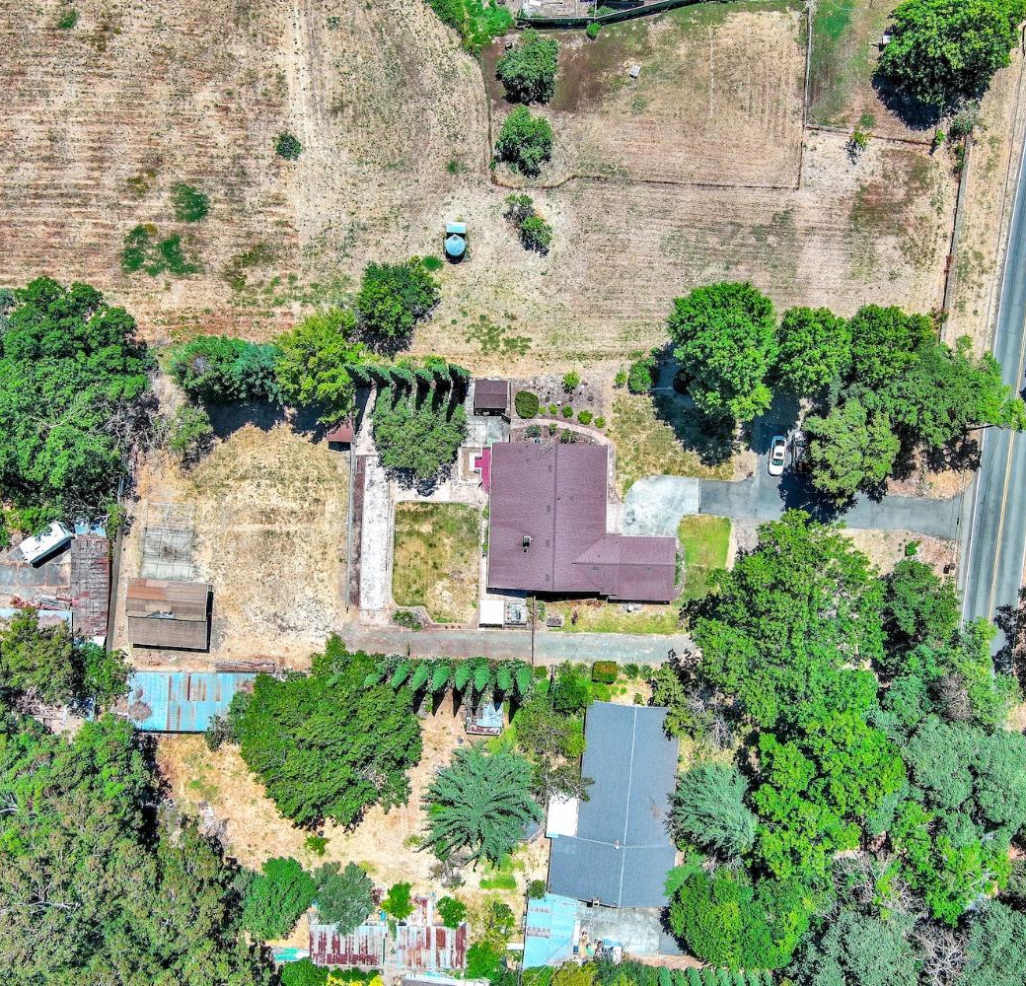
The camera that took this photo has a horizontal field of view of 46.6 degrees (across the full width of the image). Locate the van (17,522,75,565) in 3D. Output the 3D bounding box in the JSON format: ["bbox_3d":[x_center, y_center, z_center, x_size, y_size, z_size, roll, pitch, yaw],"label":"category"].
[{"bbox_3d":[-54.854,5.706,140.700,5.340,2.600,2.330,-34,90,0],"label":"van"}]

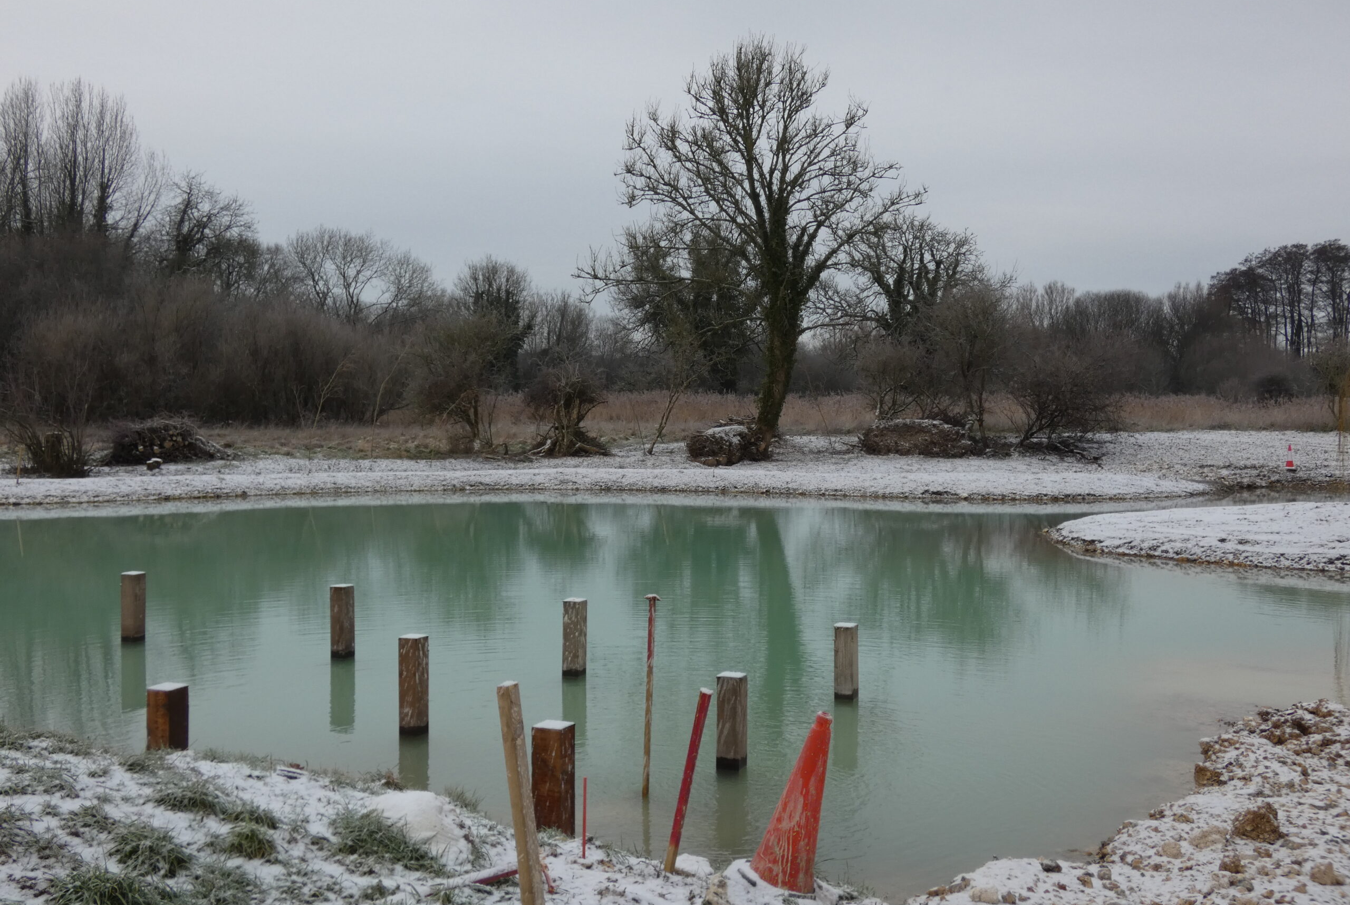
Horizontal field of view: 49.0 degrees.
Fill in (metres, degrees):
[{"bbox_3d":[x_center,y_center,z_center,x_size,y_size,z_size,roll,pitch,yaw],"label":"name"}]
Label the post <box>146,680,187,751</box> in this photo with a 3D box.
[{"bbox_3d":[-2.736,1.451,8.005,0.148,0.355,0.148,1,2,24],"label":"post"}]

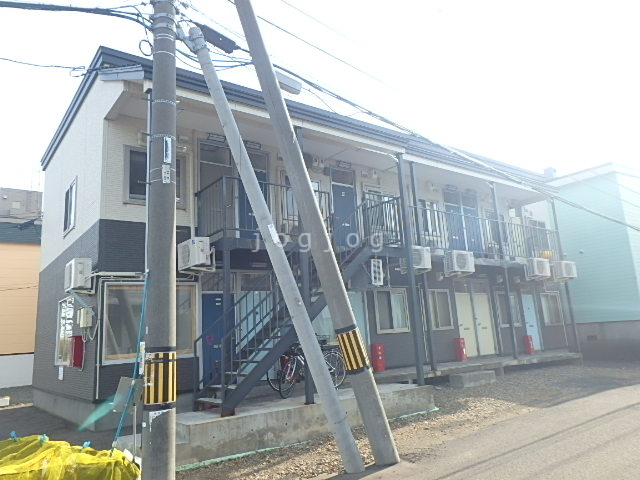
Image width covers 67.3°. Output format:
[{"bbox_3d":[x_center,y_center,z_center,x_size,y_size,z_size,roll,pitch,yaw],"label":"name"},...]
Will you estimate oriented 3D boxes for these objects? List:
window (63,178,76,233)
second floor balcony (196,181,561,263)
[{"bbox_3d":[-5.851,-0.757,11.244,0.110,1.170,1.270,6,-15,-37],"label":"window"},{"bbox_3d":[3.000,0.070,13.333,13.037,1.417,1.337,5,-15,-38],"label":"second floor balcony"}]

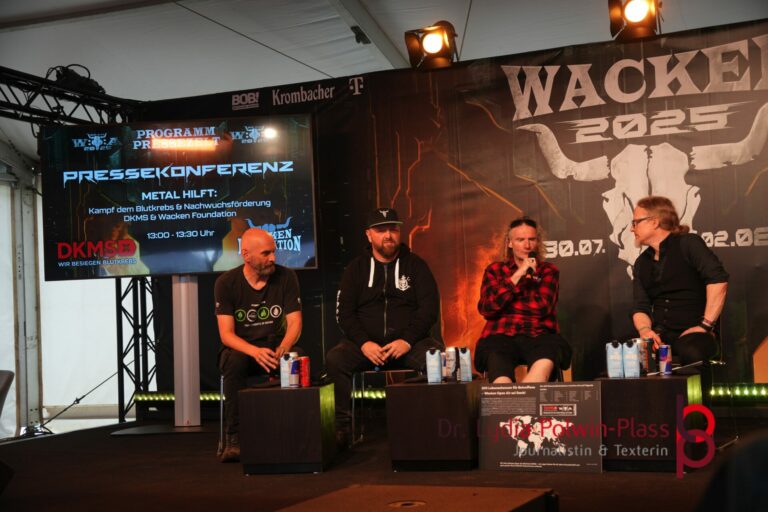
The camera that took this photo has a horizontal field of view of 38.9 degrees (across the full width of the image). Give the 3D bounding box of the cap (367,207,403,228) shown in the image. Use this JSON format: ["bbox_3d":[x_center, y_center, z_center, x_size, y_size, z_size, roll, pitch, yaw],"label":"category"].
[{"bbox_3d":[0.005,-0.210,6.000,0.190,0.125,0.270,-2,-5,-12],"label":"cap"}]

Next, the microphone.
[{"bbox_3d":[0.785,0.047,5.820,0.050,0.050,0.220,2,36,3],"label":"microphone"}]

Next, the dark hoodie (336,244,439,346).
[{"bbox_3d":[0.019,0.231,6.050,0.550,0.540,0.400,-2,-4,-2],"label":"dark hoodie"}]

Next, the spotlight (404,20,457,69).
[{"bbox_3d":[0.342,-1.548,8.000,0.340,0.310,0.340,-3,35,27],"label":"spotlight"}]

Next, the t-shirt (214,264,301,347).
[{"bbox_3d":[-0.698,0.279,6.000,0.460,0.470,0.360,-2,-5,-12],"label":"t-shirt"}]

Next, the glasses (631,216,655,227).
[{"bbox_3d":[1.288,-0.172,5.420,0.140,0.045,0.140,-13,-5,3],"label":"glasses"}]

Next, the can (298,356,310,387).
[{"bbox_3d":[-0.369,0.546,5.130,0.055,0.142,0.055,-3,-4,0],"label":"can"}]

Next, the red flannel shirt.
[{"bbox_3d":[0.757,0.243,6.080,0.460,0.450,0.350,-3,-4,3],"label":"red flannel shirt"}]

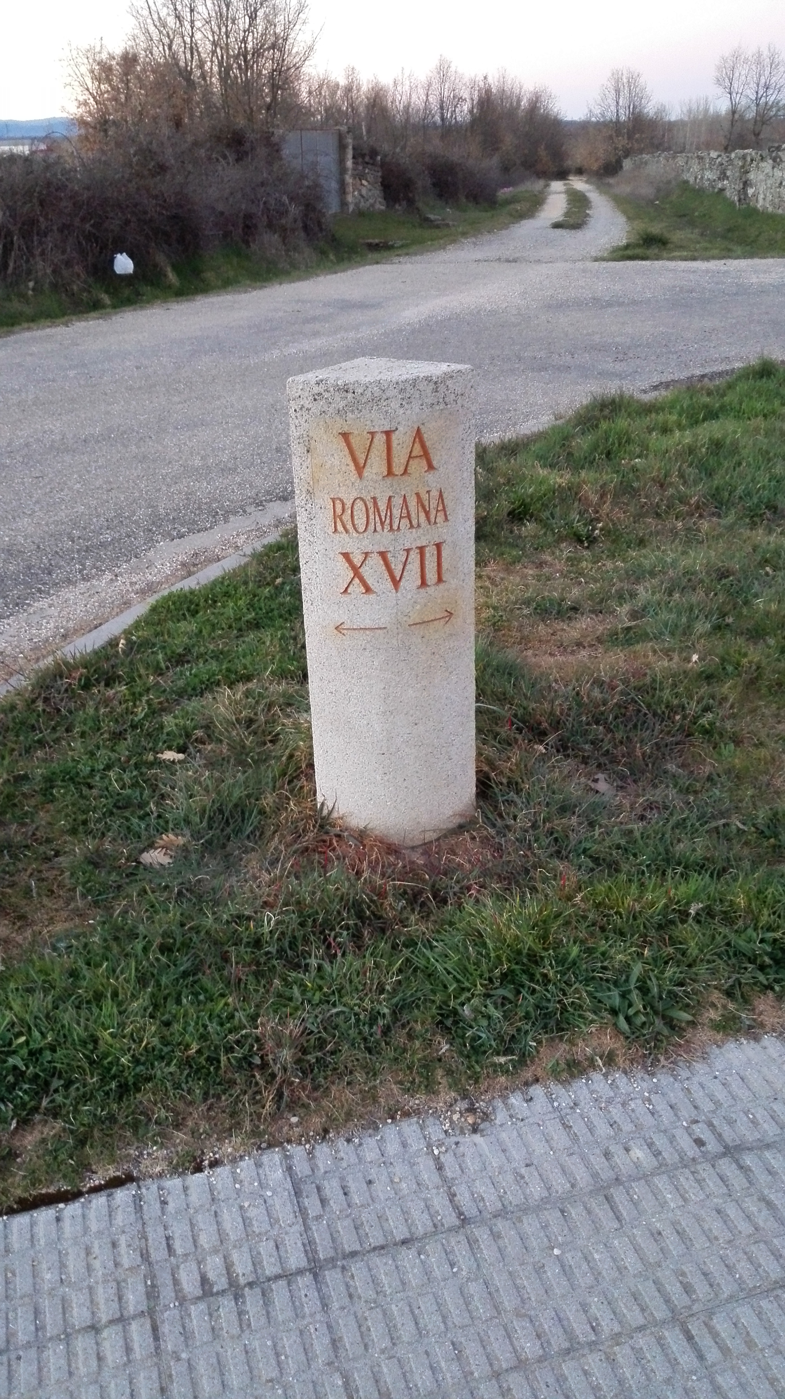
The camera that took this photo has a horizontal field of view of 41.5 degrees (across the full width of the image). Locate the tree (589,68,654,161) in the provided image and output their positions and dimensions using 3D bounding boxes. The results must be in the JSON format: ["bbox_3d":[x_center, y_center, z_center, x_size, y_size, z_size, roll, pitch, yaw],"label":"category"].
[{"bbox_3d":[15.698,-39.943,71.000,4.500,5.900,4.400,-1,29,0],"label":"tree"}]

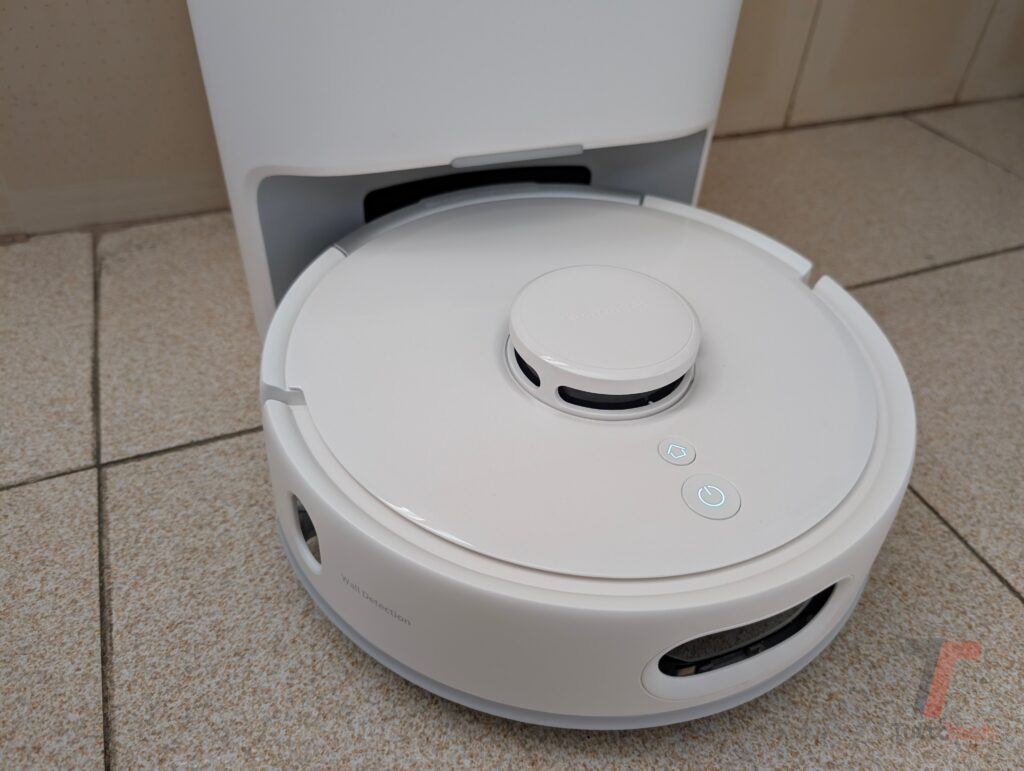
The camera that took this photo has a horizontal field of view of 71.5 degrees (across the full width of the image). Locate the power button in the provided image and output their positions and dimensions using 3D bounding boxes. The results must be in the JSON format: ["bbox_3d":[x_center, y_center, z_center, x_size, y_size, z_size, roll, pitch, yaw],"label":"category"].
[{"bbox_3d":[0.062,0.035,0.220,0.018,0.002,0.018,2,42,-2],"label":"power button"}]

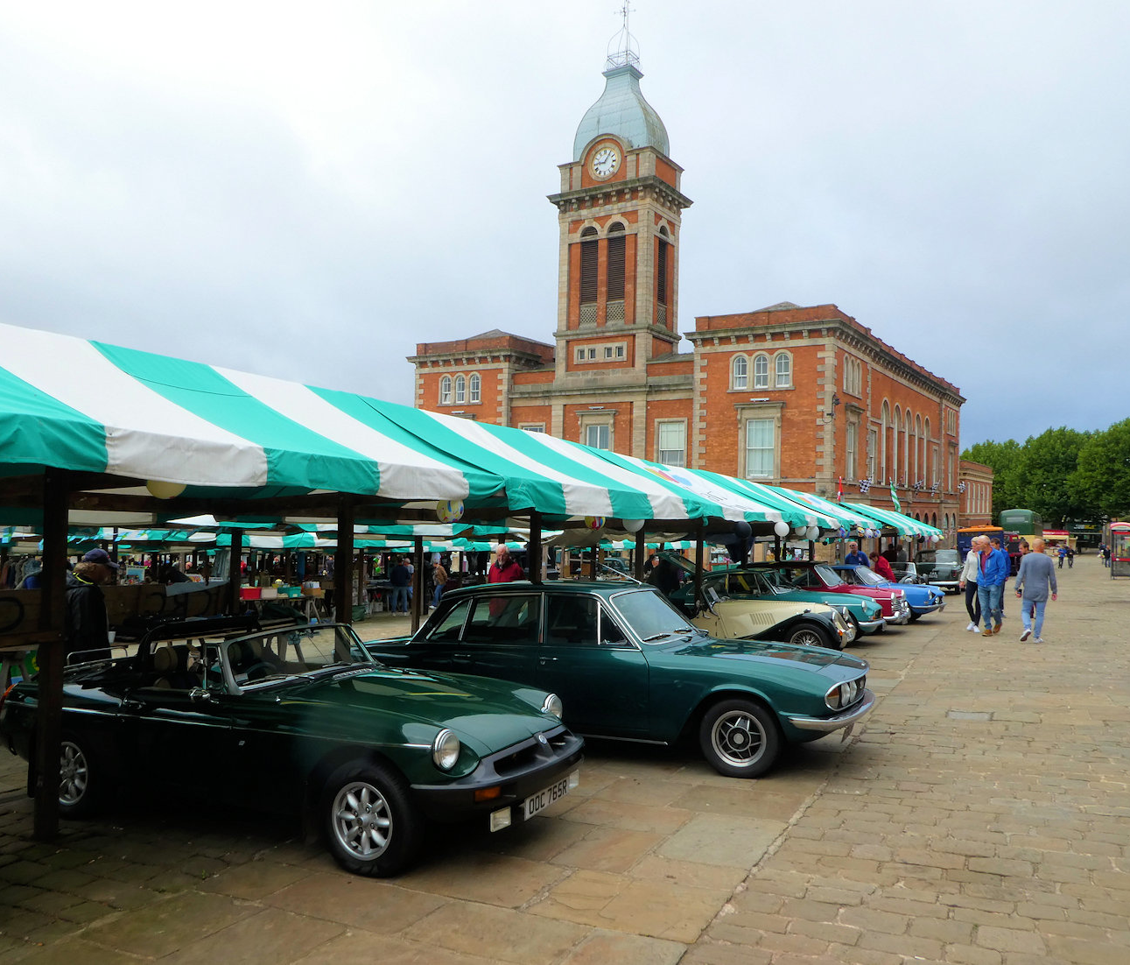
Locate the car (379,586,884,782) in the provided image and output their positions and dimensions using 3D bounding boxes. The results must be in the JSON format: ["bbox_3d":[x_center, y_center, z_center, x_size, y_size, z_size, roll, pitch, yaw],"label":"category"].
[{"bbox_3d":[0.207,1.514,7.631,4.600,1.400,1.660,-2,-3,27],"label":"car"}]

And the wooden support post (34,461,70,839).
[{"bbox_3d":[-2.981,0.972,5.186,0.100,2.180,0.100,1,-1,33],"label":"wooden support post"}]

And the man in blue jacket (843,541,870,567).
[{"bbox_3d":[7.351,2.420,22.413,0.550,1.770,0.350,1,-1,14],"label":"man in blue jacket"}]

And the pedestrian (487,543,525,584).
[{"bbox_3d":[-0.725,1.591,10.900,0.520,1.700,0.360,1,-3,12],"label":"pedestrian"}]

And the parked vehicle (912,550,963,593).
[{"bbox_3d":[12.750,2.950,30.300,1.600,1.450,3.950,0,-3,25],"label":"parked vehicle"}]

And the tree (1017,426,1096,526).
[{"bbox_3d":[55.161,1.183,100.000,10.000,14.800,10.000,1,-1,0],"label":"tree"}]

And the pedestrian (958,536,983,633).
[{"bbox_3d":[7.393,1.864,16.300,0.500,1.720,0.420,1,-1,20],"label":"pedestrian"}]

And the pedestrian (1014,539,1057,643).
[{"bbox_3d":[8.016,1.841,15.200,0.620,1.780,0.420,1,-1,14],"label":"pedestrian"}]

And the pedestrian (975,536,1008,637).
[{"bbox_3d":[7.614,1.855,15.900,0.560,1.780,0.420,0,-3,23],"label":"pedestrian"}]

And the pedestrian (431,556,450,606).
[{"bbox_3d":[-3.857,3.054,27.512,0.550,1.620,0.520,1,-1,12],"label":"pedestrian"}]

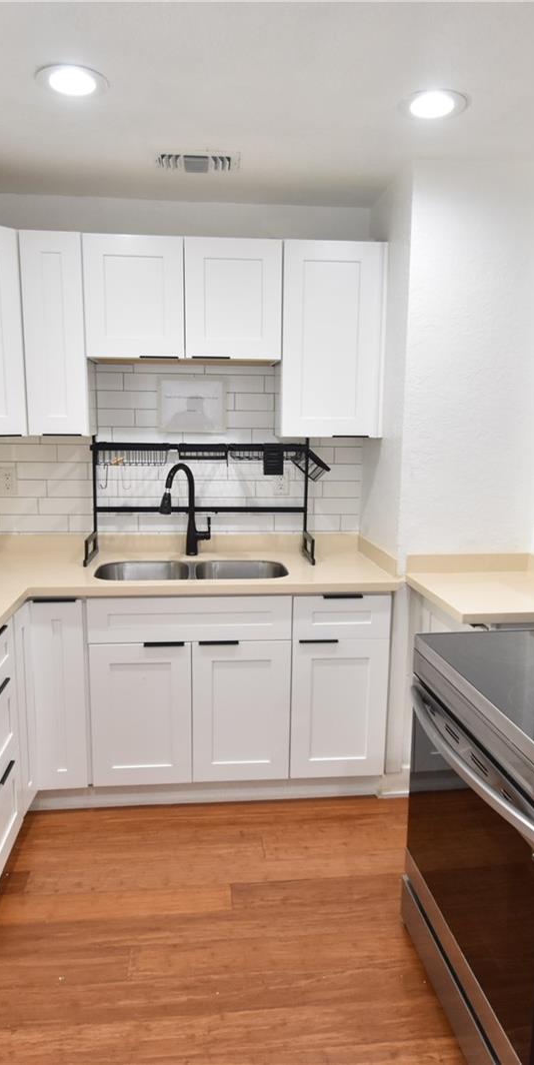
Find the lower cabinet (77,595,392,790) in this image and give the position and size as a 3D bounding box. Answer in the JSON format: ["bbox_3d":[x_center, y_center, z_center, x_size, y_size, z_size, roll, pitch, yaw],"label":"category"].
[{"bbox_3d":[-0.135,0.584,2.858,1.177,0.844,0.596,0,10,-6],"label":"lower cabinet"}]

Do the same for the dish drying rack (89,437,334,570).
[{"bbox_3d":[-0.252,-0.143,2.834,1.020,0.529,0.250,0,10,-6],"label":"dish drying rack"}]

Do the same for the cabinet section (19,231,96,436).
[{"bbox_3d":[-0.828,-0.778,2.709,0.228,0.758,0.311,0,10,-5],"label":"cabinet section"}]

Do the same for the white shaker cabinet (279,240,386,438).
[{"bbox_3d":[0.244,-0.782,2.800,0.411,0.755,0.313,0,10,-6],"label":"white shaker cabinet"}]

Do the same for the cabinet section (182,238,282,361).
[{"bbox_3d":[-0.142,-0.933,2.748,0.384,0.454,0.311,0,10,-5],"label":"cabinet section"}]

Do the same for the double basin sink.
[{"bbox_3d":[-0.299,0.246,2.699,0.776,0.190,0.350,0,10,-6],"label":"double basin sink"}]

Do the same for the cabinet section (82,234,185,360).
[{"bbox_3d":[-0.523,-0.930,2.712,0.382,0.454,0.311,0,10,-5],"label":"cabinet section"}]

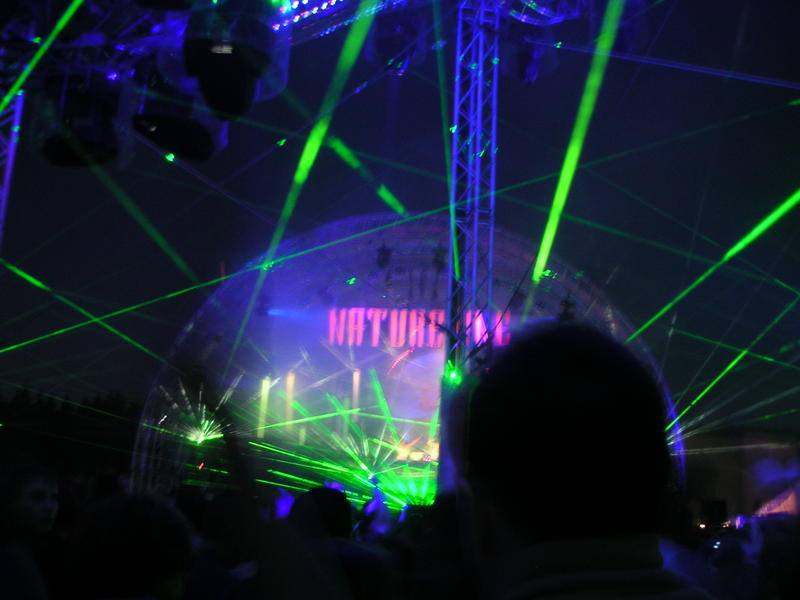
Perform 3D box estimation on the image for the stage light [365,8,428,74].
[{"bbox_3d":[-0.036,-2.650,8.800,0.530,0.580,0.460,3,-13,0],"label":"stage light"}]

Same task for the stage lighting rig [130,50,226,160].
[{"bbox_3d":[-1.437,-1.274,5.600,0.500,0.580,0.460,8,-14,-22],"label":"stage lighting rig"}]

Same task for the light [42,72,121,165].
[{"bbox_3d":[-2.198,-1.259,5.900,0.500,0.560,0.420,5,-14,-9],"label":"light"}]

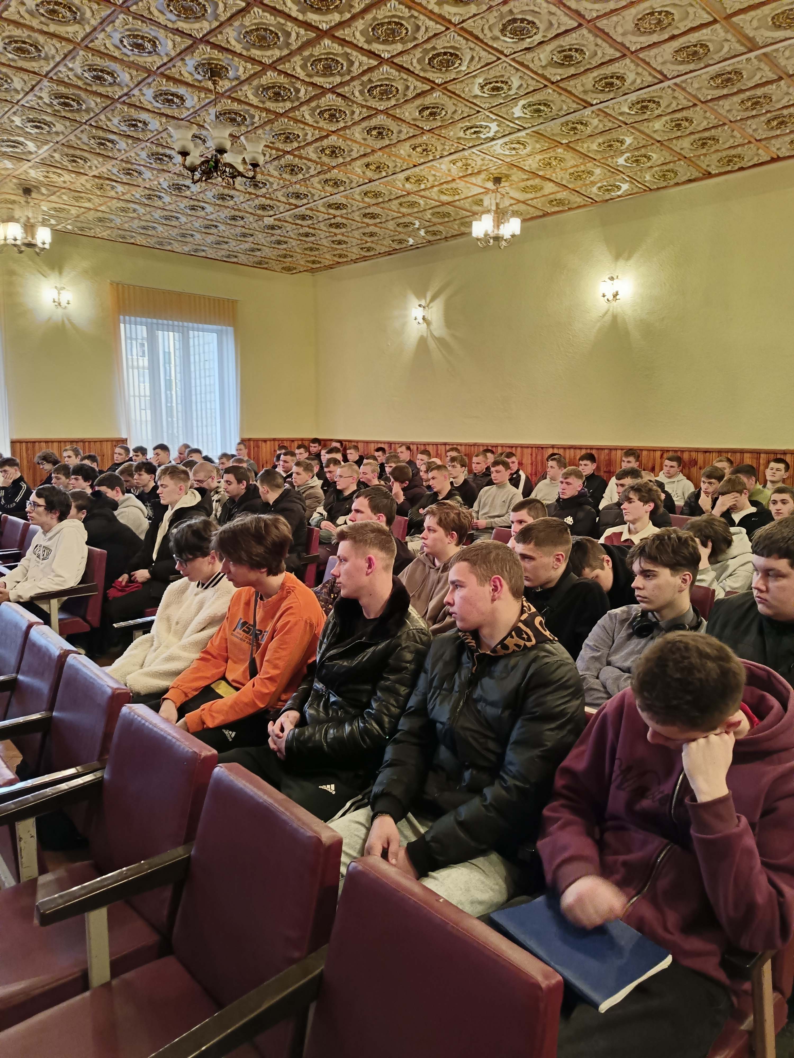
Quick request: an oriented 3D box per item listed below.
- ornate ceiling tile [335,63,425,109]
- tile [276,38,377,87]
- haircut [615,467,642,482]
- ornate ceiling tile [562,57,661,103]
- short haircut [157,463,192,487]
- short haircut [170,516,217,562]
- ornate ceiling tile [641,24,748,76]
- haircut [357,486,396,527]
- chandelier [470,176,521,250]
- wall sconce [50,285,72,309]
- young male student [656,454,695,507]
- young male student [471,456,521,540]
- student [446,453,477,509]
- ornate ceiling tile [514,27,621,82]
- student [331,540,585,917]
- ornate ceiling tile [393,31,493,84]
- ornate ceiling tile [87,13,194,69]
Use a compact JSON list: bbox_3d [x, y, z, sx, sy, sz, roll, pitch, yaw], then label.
[{"bbox_3d":[-0.084,-3.134,5.232,0.464,0.035,0.510,-7,11,-44],"label":"ornate ceiling tile"},{"bbox_3d":[-0.450,-3.090,4.879,0.464,0.035,0.510,-7,11,-44],"label":"tile"},{"bbox_3d":[1.713,-0.399,5.400,0.195,0.130,0.165,-6,10,-38],"label":"haircut"},{"bbox_3d":[1.577,-3.318,5.427,0.505,0.040,0.555,-7,11,-44],"label":"ornate ceiling tile"},{"bbox_3d":[-1.403,-0.341,4.620,0.200,0.150,0.165,-4,9,-31],"label":"short haircut"},{"bbox_3d":[-0.799,0.041,2.900,0.200,0.190,0.170,-5,10,-32],"label":"short haircut"},{"bbox_3d":[2.030,-3.242,4.978,0.520,0.040,0.570,-7,11,-43],"label":"ornate ceiling tile"},{"bbox_3d":[-0.098,-0.106,3.550,0.195,0.190,0.165,-4,9,-30],"label":"haircut"},{"bbox_3d":[1.027,-3.275,7.588,0.499,0.664,0.499,0,8,0],"label":"chandelier"},{"bbox_3d":[-4.502,-3.091,9.817,0.310,0.320,0.200,-7,11,-43],"label":"wall sconce"},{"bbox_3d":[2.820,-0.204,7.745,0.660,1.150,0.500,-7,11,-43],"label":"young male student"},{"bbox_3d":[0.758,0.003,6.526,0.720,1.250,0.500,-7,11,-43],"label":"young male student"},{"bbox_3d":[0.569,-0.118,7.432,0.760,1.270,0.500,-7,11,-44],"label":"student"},{"bbox_3d":[1.107,-3.058,4.742,0.464,0.035,0.510,-7,11,-44],"label":"ornate ceiling tile"},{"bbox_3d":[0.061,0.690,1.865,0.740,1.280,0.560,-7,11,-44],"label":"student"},{"bbox_3d":[0.349,-3.274,5.133,0.520,0.040,0.570,-7,11,-43],"label":"ornate ceiling tile"},{"bbox_3d":[-1.728,-3.253,4.910,0.520,0.040,0.570,-7,11,-43],"label":"ornate ceiling tile"}]

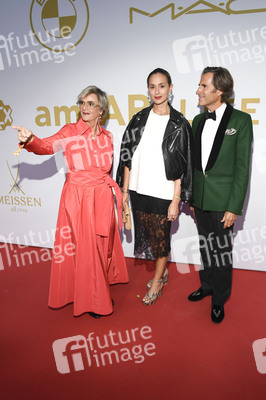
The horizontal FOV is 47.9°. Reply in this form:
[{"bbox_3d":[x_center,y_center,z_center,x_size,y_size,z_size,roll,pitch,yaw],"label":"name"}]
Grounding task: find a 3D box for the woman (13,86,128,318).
[{"bbox_3d":[-0.410,0.021,2.277,0.750,1.700,0.520,-1,16,-2],"label":"woman"}]

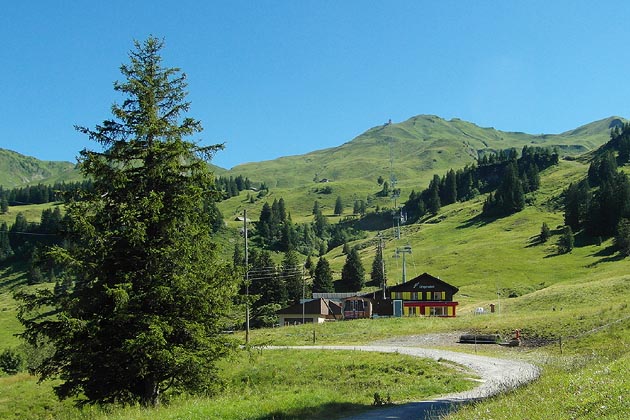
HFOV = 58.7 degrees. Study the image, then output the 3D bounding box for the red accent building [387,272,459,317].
[{"bbox_3d":[18.791,14.858,97.887,11.800,7.500,11.500,-1,-4,7],"label":"red accent building"}]

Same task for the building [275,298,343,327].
[{"bbox_3d":[-0.854,16.002,87.000,8.300,4.400,7.500,-2,-4,17],"label":"building"}]

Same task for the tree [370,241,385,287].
[{"bbox_3d":[14.509,12.884,130.000,3.250,10.210,3.250,0,-4,0],"label":"tree"}]

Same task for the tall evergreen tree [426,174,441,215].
[{"bbox_3d":[55.018,-7.196,260.000,6.500,18.570,6.500,0,-4,0],"label":"tall evergreen tree"}]

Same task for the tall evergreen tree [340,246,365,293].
[{"bbox_3d":[8.504,13.494,127.000,5.440,10.430,5.440,0,-4,0],"label":"tall evergreen tree"}]

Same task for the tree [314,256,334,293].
[{"bbox_3d":[1.852,14.270,122.000,4.790,8.280,4.790,0,-4,0],"label":"tree"}]

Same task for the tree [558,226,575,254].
[{"bbox_3d":[74.103,8.987,165.000,4.710,8.250,4.710,0,-4,0],"label":"tree"}]

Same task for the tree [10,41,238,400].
[{"bbox_3d":[-6.900,0.421,20.500,8.050,13.540,8.050,0,-4,0],"label":"tree"}]

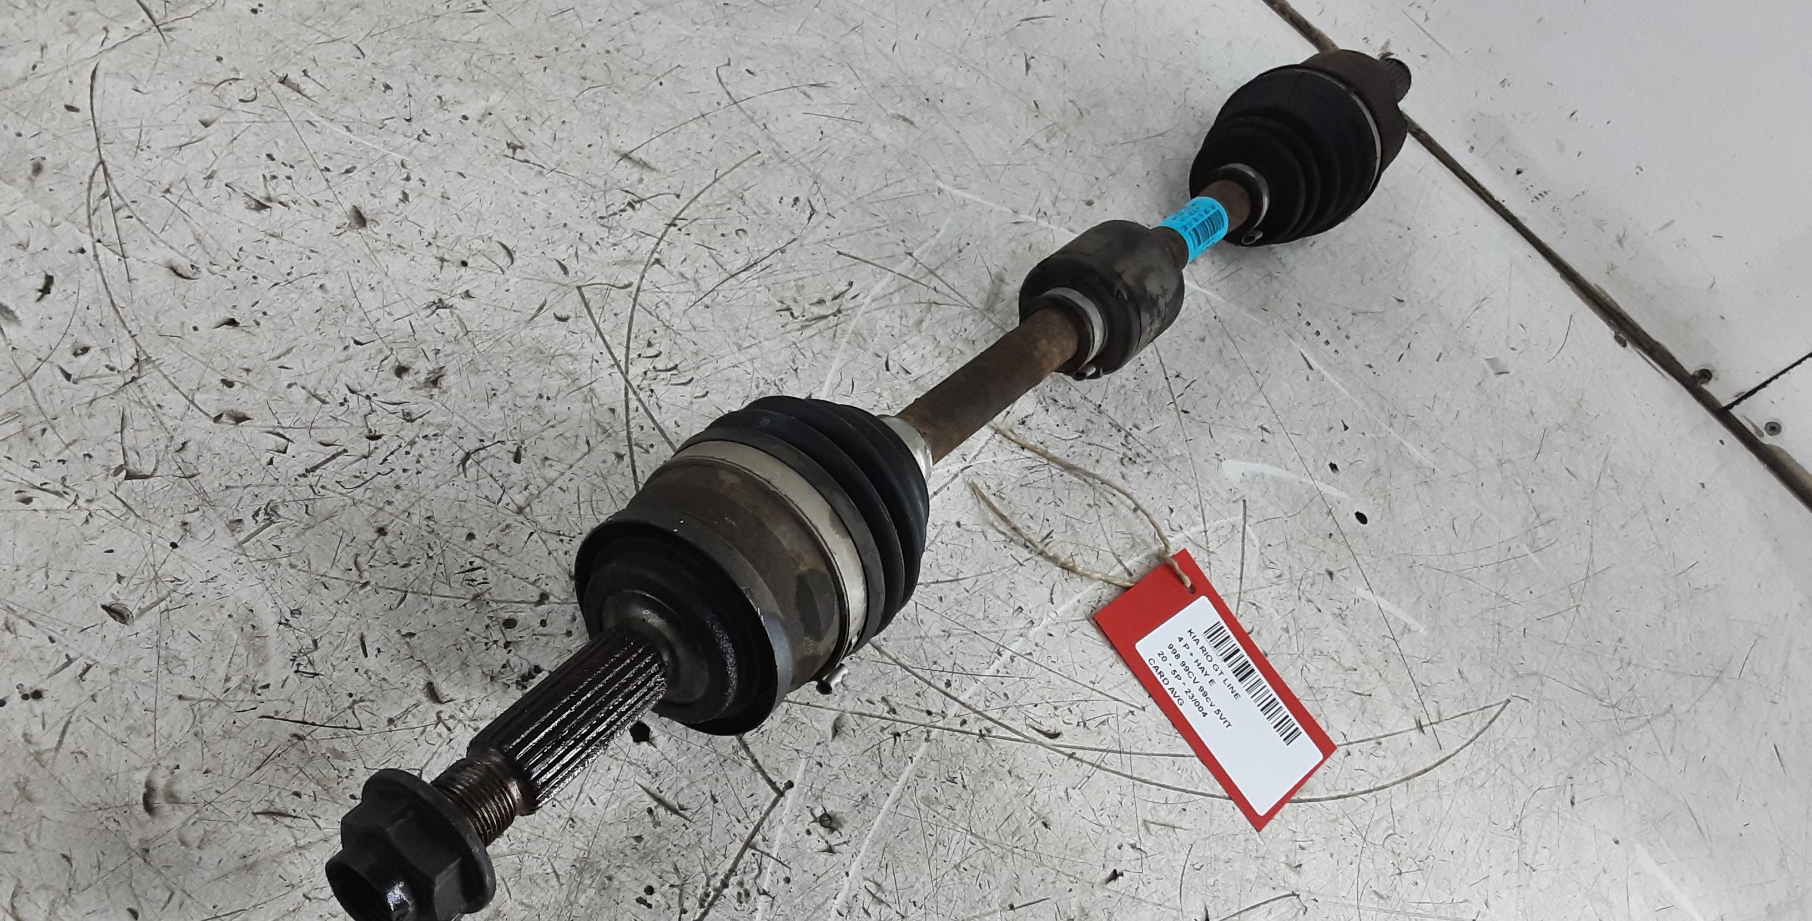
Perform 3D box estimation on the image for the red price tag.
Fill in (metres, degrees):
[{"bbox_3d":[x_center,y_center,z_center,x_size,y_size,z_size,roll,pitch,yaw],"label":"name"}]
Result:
[{"bbox_3d":[0.126,0.090,0.568,0.062,0.002,0.102,-28,76,-37],"label":"red price tag"}]

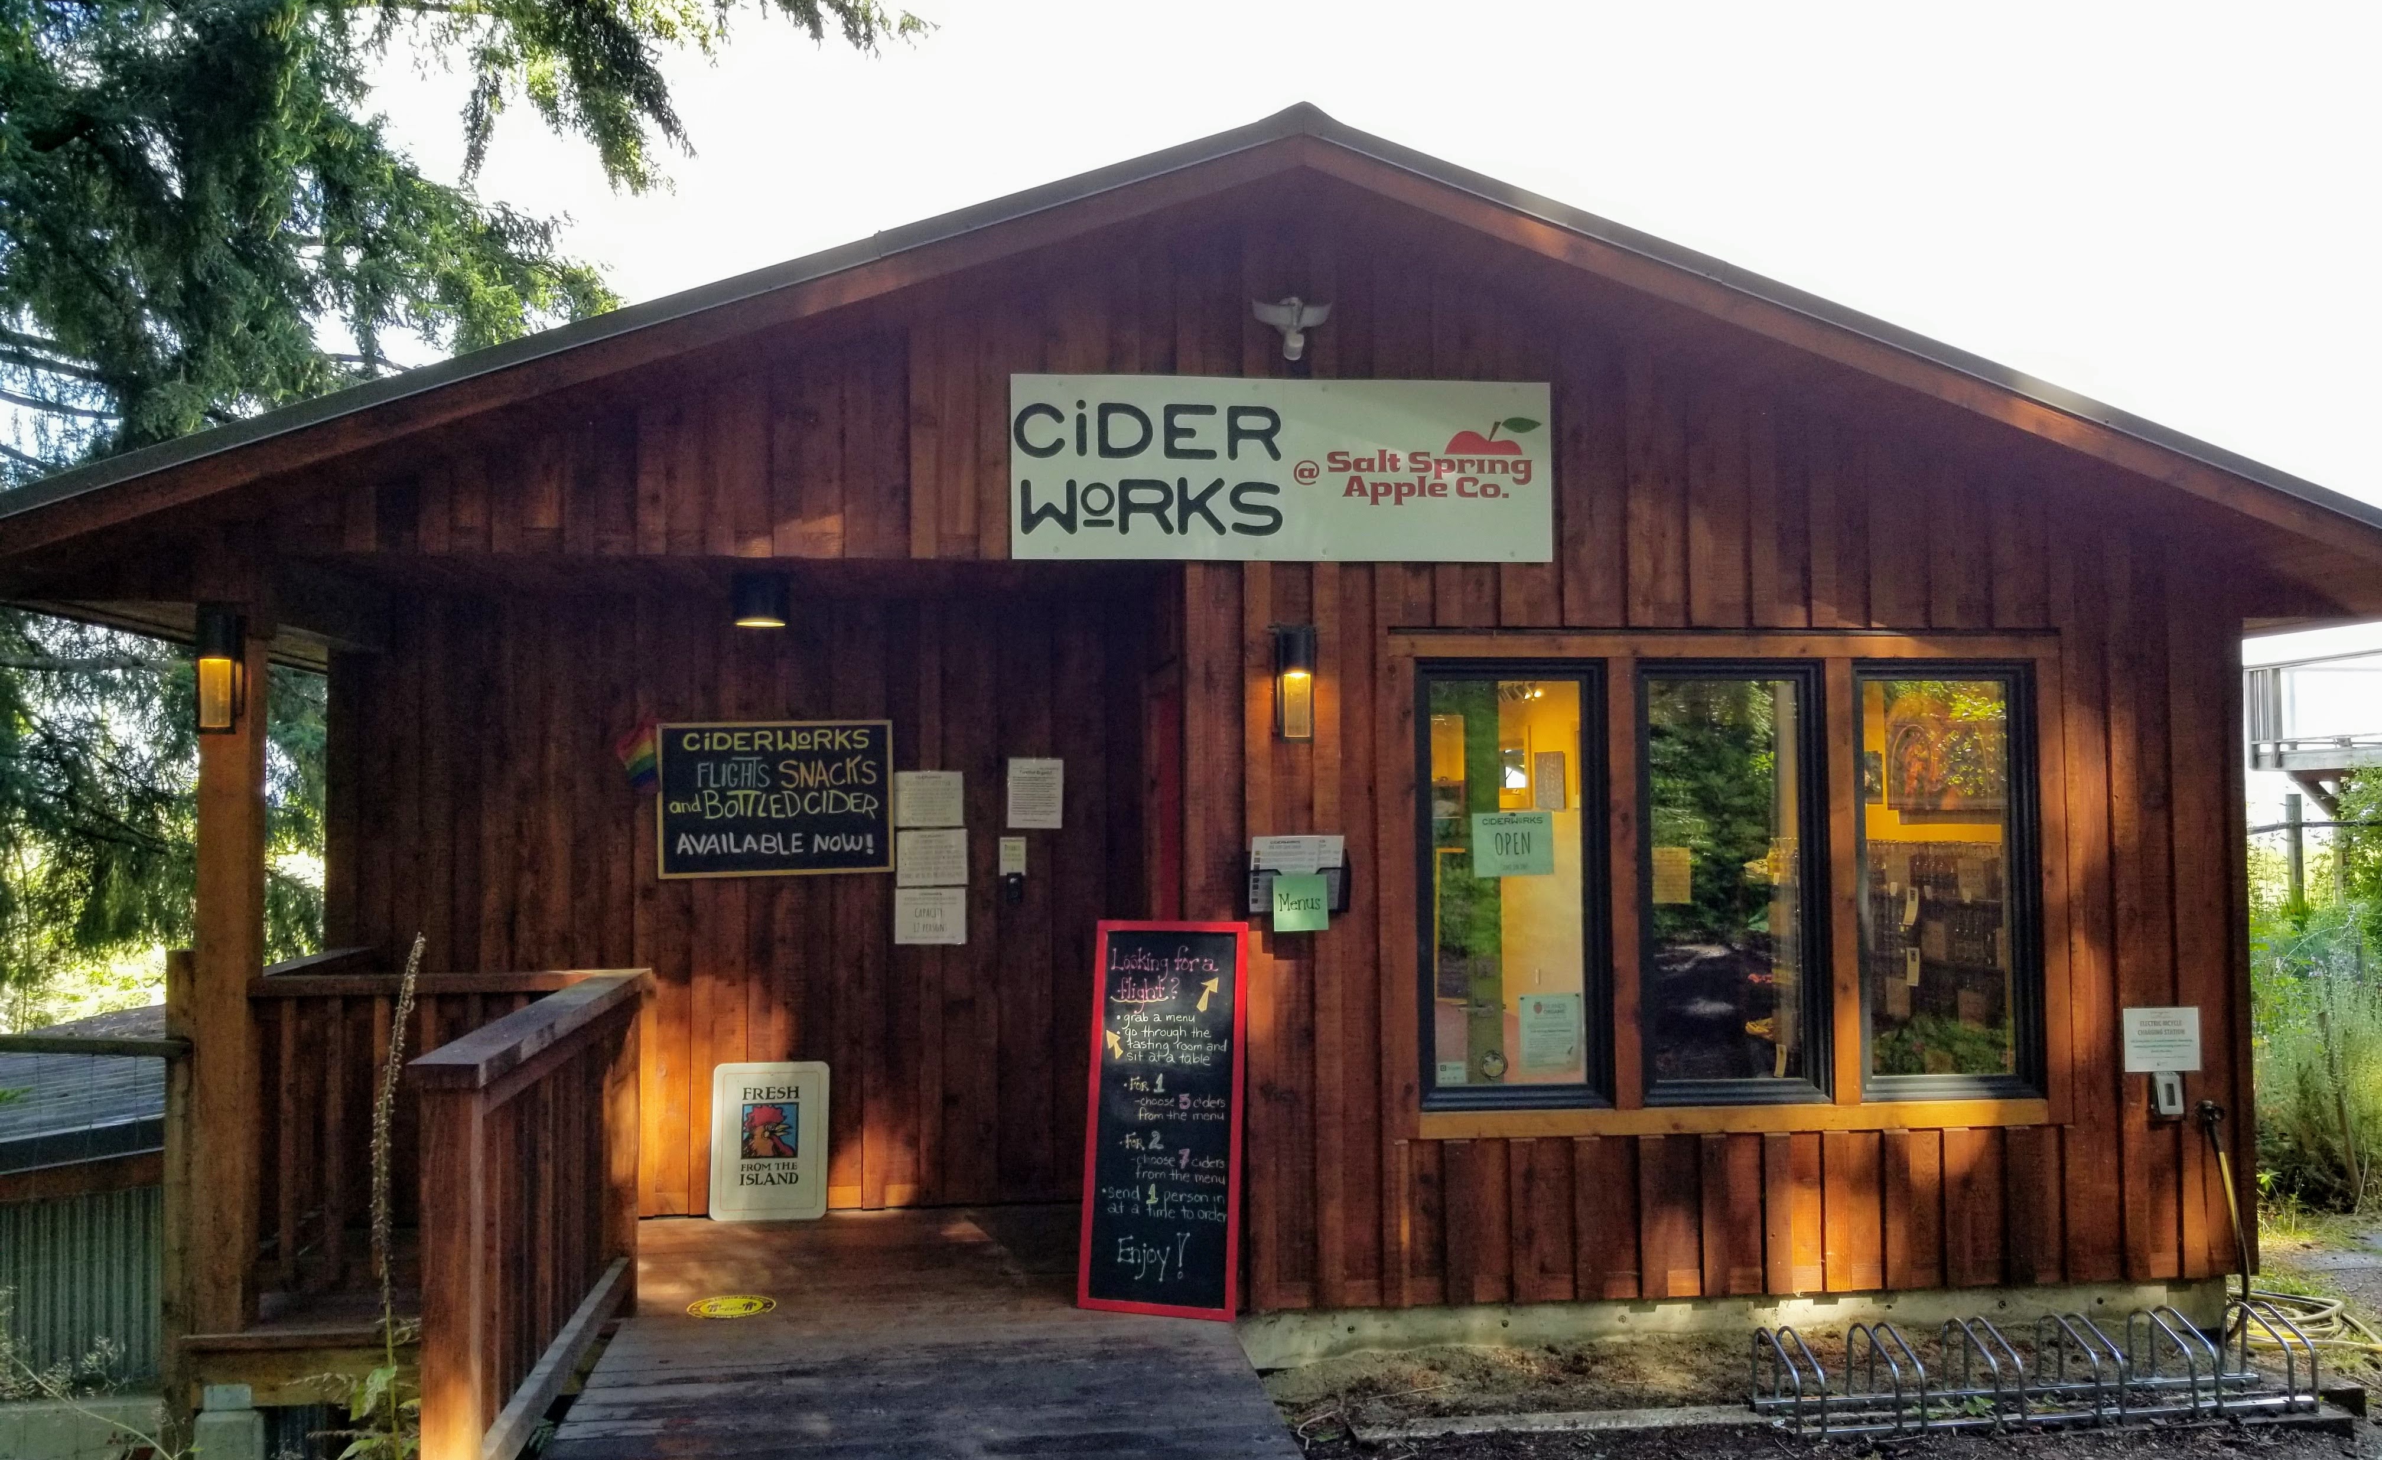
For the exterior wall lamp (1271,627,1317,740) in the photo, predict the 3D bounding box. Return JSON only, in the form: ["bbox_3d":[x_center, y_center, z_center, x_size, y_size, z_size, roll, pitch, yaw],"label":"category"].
[{"bbox_3d":[0.344,-0.150,5.899,0.118,0.380,0.125,0,-3,-5],"label":"exterior wall lamp"}]

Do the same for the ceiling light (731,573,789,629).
[{"bbox_3d":[-1.530,-0.461,6.363,0.190,0.175,0.190,0,-3,-5],"label":"ceiling light"}]

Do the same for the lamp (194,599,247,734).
[{"bbox_3d":[-2.913,-0.185,5.370,0.118,0.380,0.125,0,-3,-5],"label":"lamp"}]

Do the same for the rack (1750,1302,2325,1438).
[{"bbox_3d":[2.516,1.905,5.356,1.610,0.270,0.330,0,-3,-5],"label":"rack"}]

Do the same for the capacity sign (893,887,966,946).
[{"bbox_3d":[-1.029,0.740,7.090,0.279,0.216,0.010,0,-3,-5],"label":"capacity sign"}]

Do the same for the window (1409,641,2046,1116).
[{"bbox_3d":[1.867,0.511,6.130,2.211,1.553,0.110,0,-3,-5],"label":"window"}]

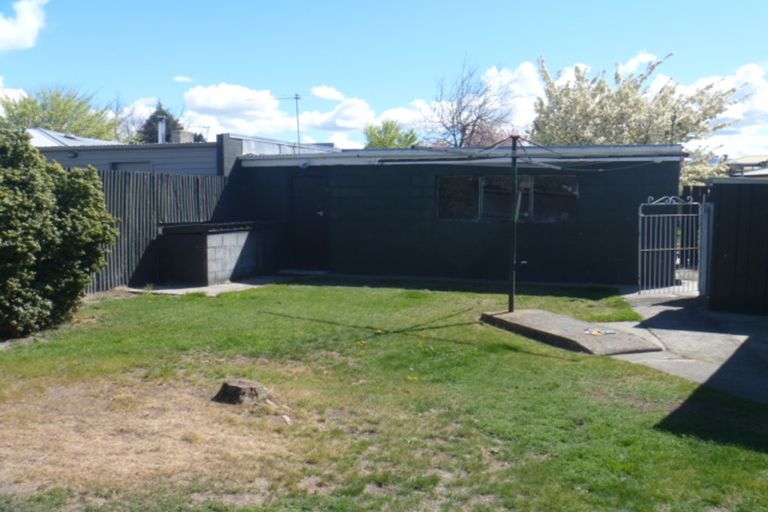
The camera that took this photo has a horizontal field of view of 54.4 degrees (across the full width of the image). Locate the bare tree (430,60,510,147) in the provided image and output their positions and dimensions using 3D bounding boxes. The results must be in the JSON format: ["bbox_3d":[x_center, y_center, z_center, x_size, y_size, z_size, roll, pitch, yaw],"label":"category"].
[{"bbox_3d":[2.959,-3.554,25.376,2.732,6.082,2.732,1,4,7],"label":"bare tree"}]

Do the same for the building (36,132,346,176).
[{"bbox_3d":[-4.107,-1.129,16.232,4.450,2.567,5.434,2,5,21],"label":"building"}]

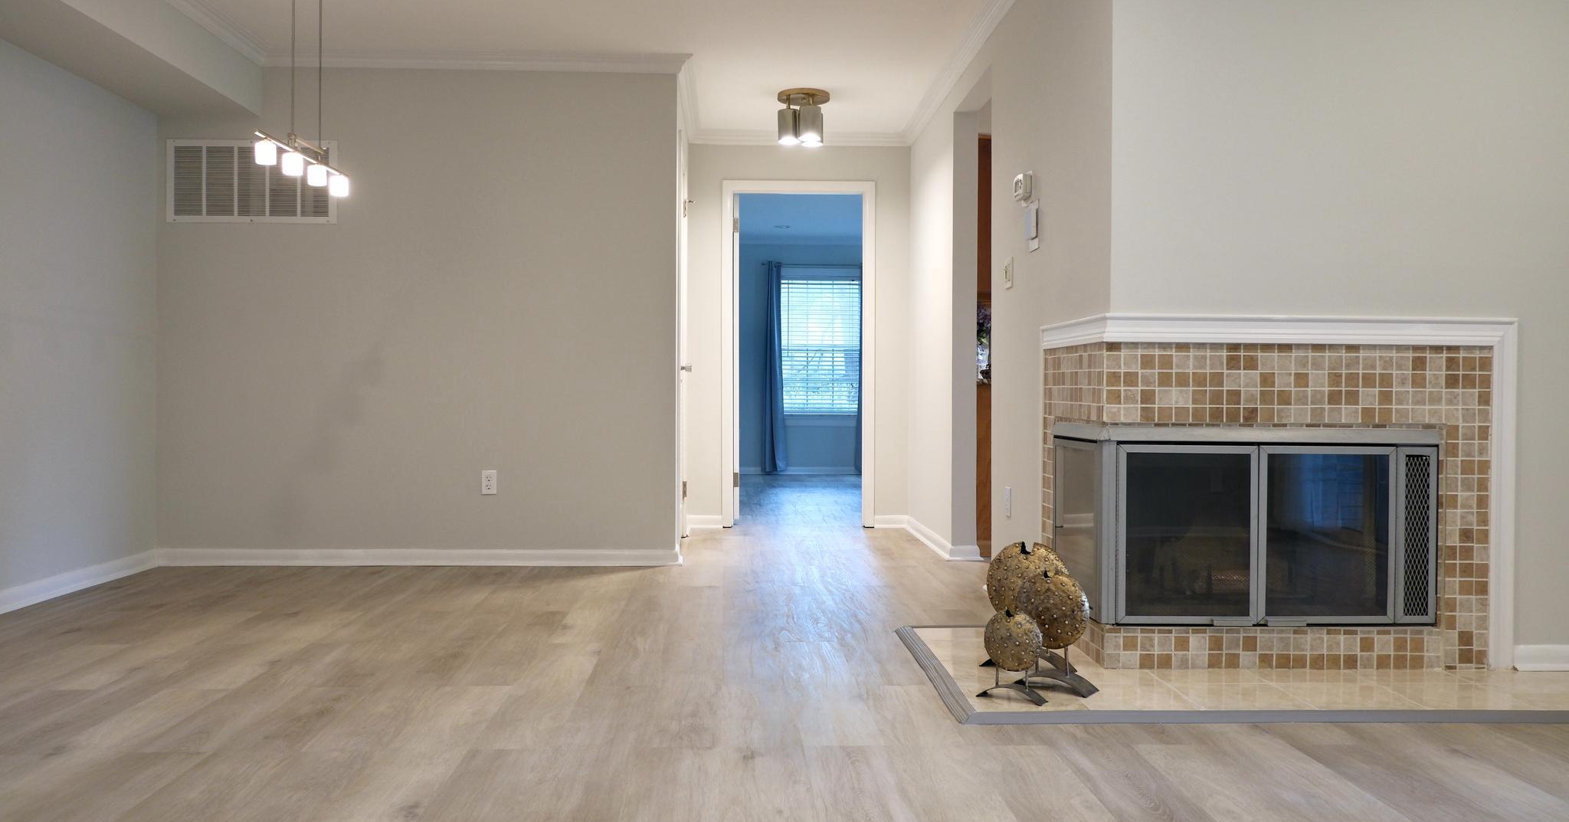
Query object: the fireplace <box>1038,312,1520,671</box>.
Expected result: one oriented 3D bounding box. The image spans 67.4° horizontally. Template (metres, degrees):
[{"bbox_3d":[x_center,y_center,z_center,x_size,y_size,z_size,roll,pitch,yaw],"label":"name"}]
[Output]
[{"bbox_3d":[1.492,0.276,3.783,1.147,0.953,0.682,0,1,-2],"label":"fireplace"}]

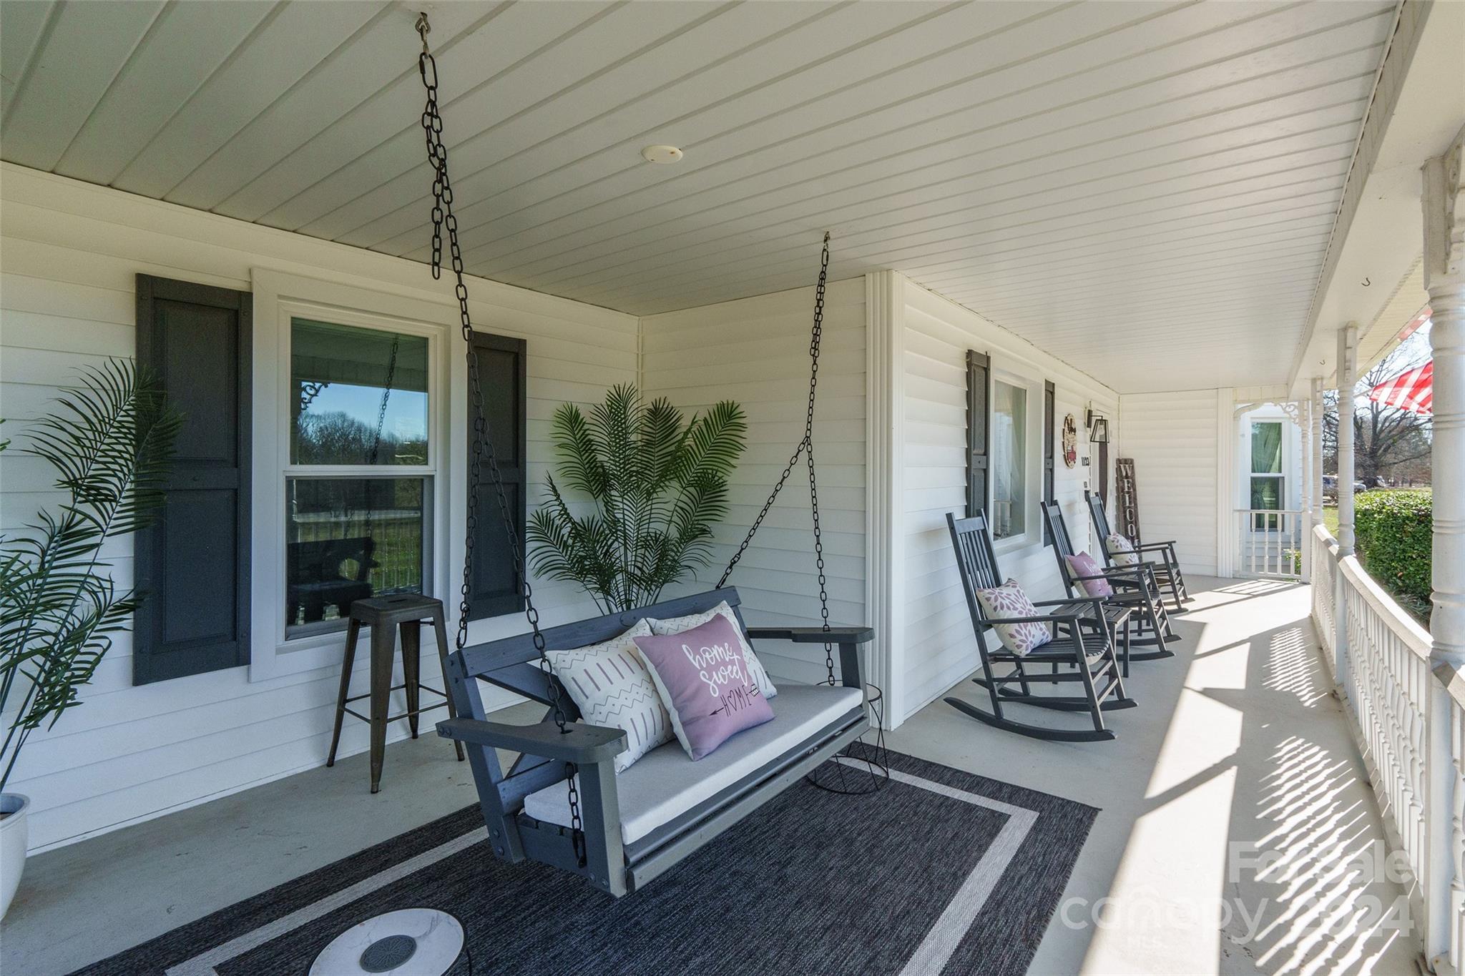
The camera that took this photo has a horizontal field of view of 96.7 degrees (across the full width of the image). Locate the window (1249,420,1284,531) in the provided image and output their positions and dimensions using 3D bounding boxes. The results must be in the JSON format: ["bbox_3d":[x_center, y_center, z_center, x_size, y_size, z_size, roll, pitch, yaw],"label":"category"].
[{"bbox_3d":[7.586,-0.179,9.250,0.520,1.570,0.100,0,1,-5],"label":"window"}]

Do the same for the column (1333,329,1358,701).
[{"bbox_3d":[3.848,0.123,4.080,0.100,2.300,0.100,1,1,39],"label":"column"}]

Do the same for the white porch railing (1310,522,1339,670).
[{"bbox_3d":[4.706,0.796,5.140,0.090,0.820,2.650,1,1,39],"label":"white porch railing"}]

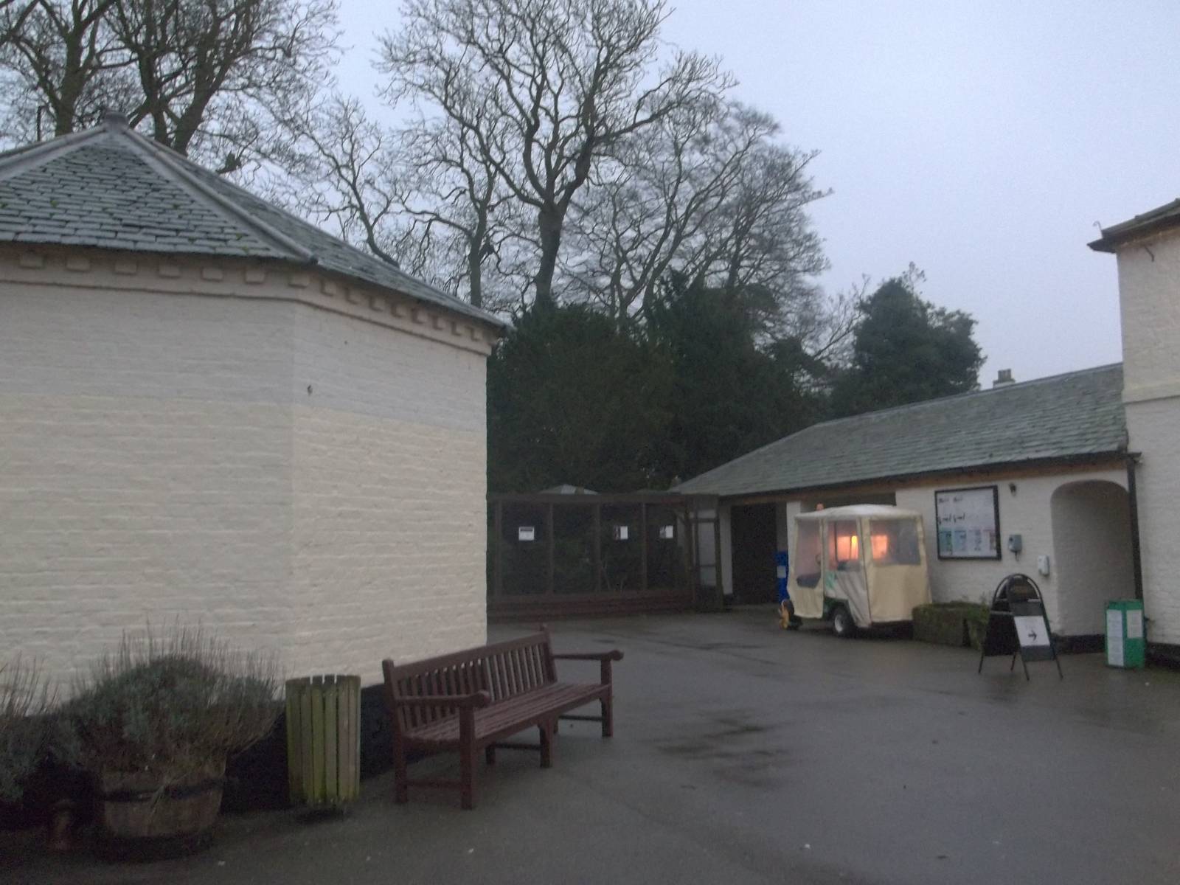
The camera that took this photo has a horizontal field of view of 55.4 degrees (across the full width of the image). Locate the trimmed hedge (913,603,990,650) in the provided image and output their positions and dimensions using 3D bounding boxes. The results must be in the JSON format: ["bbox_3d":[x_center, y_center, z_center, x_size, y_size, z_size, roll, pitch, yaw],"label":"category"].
[{"bbox_3d":[5.057,2.475,15.221,0.500,0.500,1.650,1,-6,-18],"label":"trimmed hedge"}]

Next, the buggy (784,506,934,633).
[{"bbox_3d":[4.113,1.947,17.295,1.100,1.900,2.350,1,-6,-18],"label":"buggy"}]

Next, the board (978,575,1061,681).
[{"bbox_3d":[4.571,1.940,12.013,0.520,1.071,0.730,2,-6,-24],"label":"board"}]

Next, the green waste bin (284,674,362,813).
[{"bbox_3d":[-1.562,1.750,6.608,0.430,0.750,0.430,1,-6,-13],"label":"green waste bin"}]

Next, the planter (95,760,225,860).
[{"bbox_3d":[-2.224,1.880,5.849,0.680,0.400,0.680,1,-6,-20],"label":"planter"}]

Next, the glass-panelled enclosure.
[{"bbox_3d":[-0.559,2.393,23.755,5.102,2.438,2.400,2,-6,-23],"label":"glass-panelled enclosure"}]

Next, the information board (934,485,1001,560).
[{"bbox_3d":[5.297,1.150,15.872,0.070,0.998,1.428,1,-6,-18],"label":"information board"}]

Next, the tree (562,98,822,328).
[{"bbox_3d":[4.020,-3.816,41.565,9.947,17.945,9.947,-1,-5,0],"label":"tree"}]

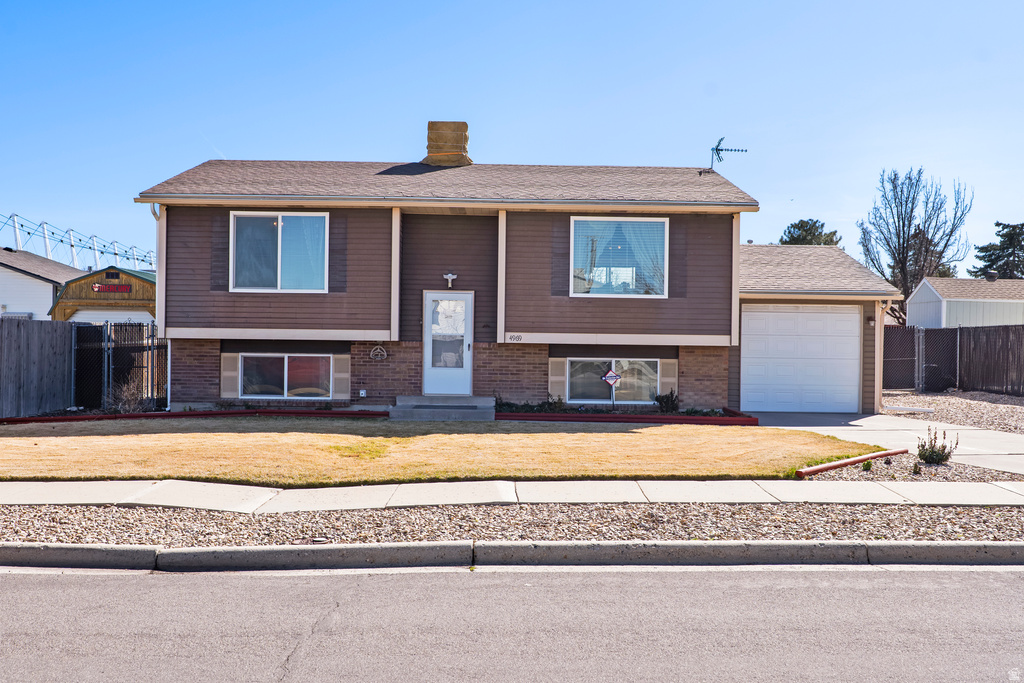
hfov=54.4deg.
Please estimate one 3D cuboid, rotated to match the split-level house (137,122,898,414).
[{"bbox_3d":[0.336,-1.742,22.645,14.630,6.280,8.600,1,0,-1],"label":"split-level house"}]

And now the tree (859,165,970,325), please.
[{"bbox_3d":[16.197,-2.804,40.006,4.600,8.450,4.600,1,0,-1],"label":"tree"}]

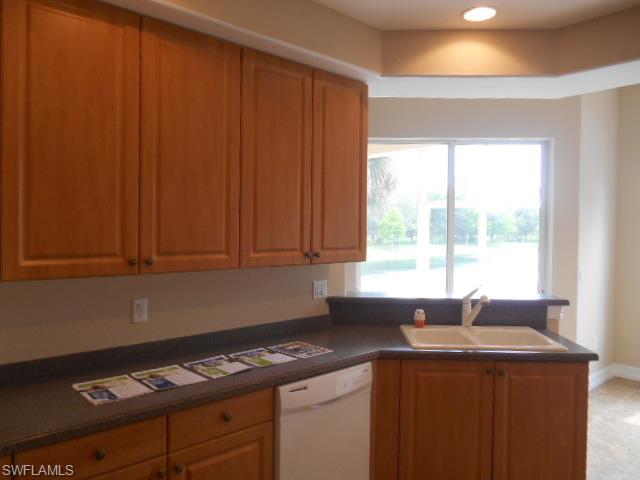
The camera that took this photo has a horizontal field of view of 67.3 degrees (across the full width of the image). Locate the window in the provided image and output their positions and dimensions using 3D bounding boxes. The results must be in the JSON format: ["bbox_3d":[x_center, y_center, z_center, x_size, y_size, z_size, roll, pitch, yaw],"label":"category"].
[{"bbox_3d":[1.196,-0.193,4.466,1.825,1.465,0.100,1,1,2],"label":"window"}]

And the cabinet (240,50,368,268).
[{"bbox_3d":[-0.154,-0.401,2.708,0.898,1.055,0.325,-1,2,-43],"label":"cabinet"}]

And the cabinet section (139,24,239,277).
[{"bbox_3d":[-0.640,-0.374,2.165,0.462,1.001,0.325,-1,2,-41],"label":"cabinet section"}]

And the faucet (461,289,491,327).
[{"bbox_3d":[0.988,0.445,3.056,0.060,0.250,0.230,0,1,-16],"label":"faucet"}]

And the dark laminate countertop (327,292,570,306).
[{"bbox_3d":[0.842,0.404,3.333,1.581,0.038,0.344,1,1,2],"label":"dark laminate countertop"}]

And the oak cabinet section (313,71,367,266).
[{"bbox_3d":[0.008,-0.382,2.738,0.414,1.001,0.325,-1,2,-41],"label":"oak cabinet section"}]

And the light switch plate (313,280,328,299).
[{"bbox_3d":[0.003,0.318,3.091,0.116,0.116,0.012,-1,2,-43],"label":"light switch plate"}]

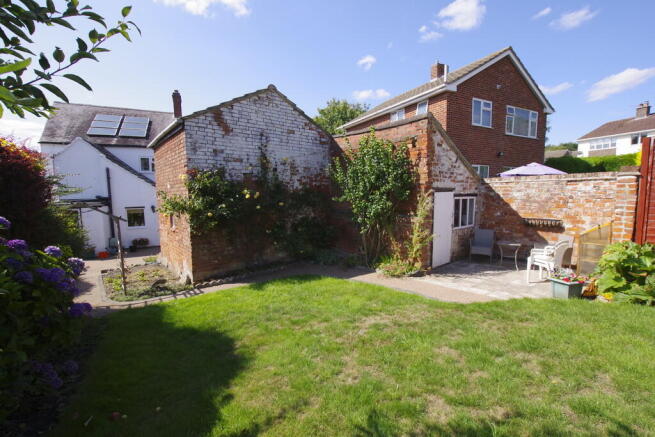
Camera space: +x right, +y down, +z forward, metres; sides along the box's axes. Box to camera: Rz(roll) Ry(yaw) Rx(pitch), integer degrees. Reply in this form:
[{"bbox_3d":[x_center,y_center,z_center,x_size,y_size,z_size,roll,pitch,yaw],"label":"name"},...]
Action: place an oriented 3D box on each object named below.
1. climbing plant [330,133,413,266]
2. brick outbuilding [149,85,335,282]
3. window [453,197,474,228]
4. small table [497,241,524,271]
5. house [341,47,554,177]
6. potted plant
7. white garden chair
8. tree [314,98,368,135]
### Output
[{"bbox_3d":[1.100,-0.513,6.671,0.900,3.400,2.200,-4,6,-40],"label":"climbing plant"},{"bbox_3d":[-2.715,-1.097,8.683,4.300,4.700,4.300,-4,6,-40],"label":"brick outbuilding"},{"bbox_3d":[3.593,-0.159,7.202,1.200,0.800,0.090,-4,6,-40],"label":"window"},{"bbox_3d":[4.375,0.891,6.521,0.570,0.570,0.570,-4,6,-40],"label":"small table"},{"bbox_3d":[5.623,-3.854,14.727,7.400,7.200,7.800,-3,5,-28],"label":"house"},{"bbox_3d":[4.232,1.094,4.765,0.450,0.450,0.400,-2,5,-23],"label":"potted plant"},{"bbox_3d":[4.358,0.829,5.292,0.560,0.900,0.600,-4,6,-38],"label":"white garden chair"},{"bbox_3d":[1.128,-4.942,22.398,6.000,9.490,6.000,0,5,0],"label":"tree"}]

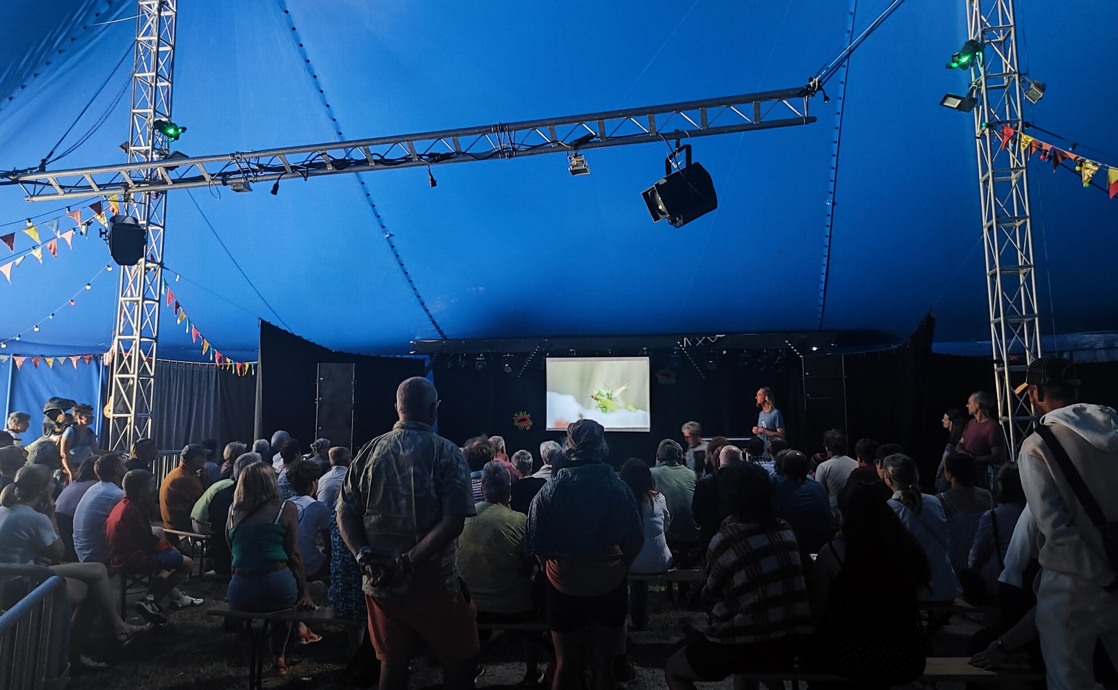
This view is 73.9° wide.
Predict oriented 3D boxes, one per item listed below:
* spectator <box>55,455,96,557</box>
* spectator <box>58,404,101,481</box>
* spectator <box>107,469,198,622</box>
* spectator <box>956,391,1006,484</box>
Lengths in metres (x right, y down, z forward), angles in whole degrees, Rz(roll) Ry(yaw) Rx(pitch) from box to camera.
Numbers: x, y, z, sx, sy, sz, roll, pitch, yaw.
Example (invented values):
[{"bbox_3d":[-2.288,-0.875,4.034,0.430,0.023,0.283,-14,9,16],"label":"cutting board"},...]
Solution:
[{"bbox_3d":[-3.946,1.602,6.460,0.500,1.280,0.760,-5,-8,38],"label":"spectator"},{"bbox_3d":[-5.127,1.488,7.883,0.380,1.720,0.480,-1,-7,5],"label":"spectator"},{"bbox_3d":[-3.267,1.601,5.977,0.650,1.190,0.420,5,-8,-40],"label":"spectator"},{"bbox_3d":[3.920,1.319,6.895,0.380,1.780,0.520,0,-7,-2],"label":"spectator"}]

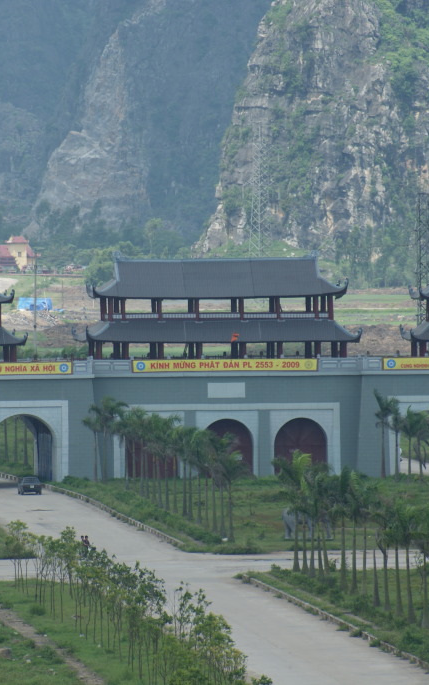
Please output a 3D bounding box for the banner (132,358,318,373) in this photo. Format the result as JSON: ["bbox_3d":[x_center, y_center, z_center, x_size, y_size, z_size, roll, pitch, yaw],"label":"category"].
[{"bbox_3d":[0.911,1.971,760.095,15.994,1.145,0.100,-1,1,-10],"label":"banner"}]

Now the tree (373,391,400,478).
[{"bbox_3d":[14.339,7.689,745.000,2.240,7.400,2.300,-1,1,0],"label":"tree"}]

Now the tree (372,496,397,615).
[{"bbox_3d":[10.303,12.879,543.208,2.100,6.847,2.100,0,1,0],"label":"tree"}]

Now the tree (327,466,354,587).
[{"bbox_3d":[7.874,11.495,562.877,2.200,7.540,2.200,-1,1,0],"label":"tree"}]

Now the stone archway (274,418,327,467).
[{"bbox_3d":[7.202,8.887,755.000,4.460,4.970,2.200,-1,1,-6],"label":"stone archway"}]

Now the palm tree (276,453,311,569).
[{"bbox_3d":[5.103,10.941,583.591,2.460,7.940,2.460,-1,1,0],"label":"palm tree"}]

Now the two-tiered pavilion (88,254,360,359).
[{"bbox_3d":[0.327,-2.795,764.275,23.717,9.554,6.500,-1,1,-10],"label":"two-tiered pavilion"}]

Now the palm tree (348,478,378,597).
[{"bbox_3d":[9.074,11.822,551.756,2.200,7.270,2.200,-1,1,0],"label":"palm tree"}]

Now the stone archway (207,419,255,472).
[{"bbox_3d":[0.972,8.912,760.737,4.478,4.877,1.500,-1,1,-10],"label":"stone archway"}]

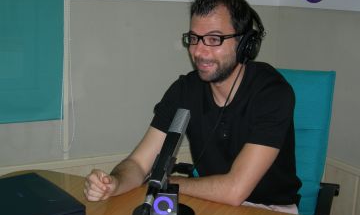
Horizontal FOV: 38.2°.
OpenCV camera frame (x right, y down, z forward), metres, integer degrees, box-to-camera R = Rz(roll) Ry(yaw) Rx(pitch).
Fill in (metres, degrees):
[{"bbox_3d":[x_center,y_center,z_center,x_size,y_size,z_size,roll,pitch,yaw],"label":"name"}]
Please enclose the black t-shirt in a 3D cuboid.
[{"bbox_3d":[0.153,0.100,1.570,0.440,0.520,0.320,10,28,30],"label":"black t-shirt"}]

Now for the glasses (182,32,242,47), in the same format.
[{"bbox_3d":[0.110,-0.199,1.475,0.140,0.041,0.145,12,19,37],"label":"glasses"}]

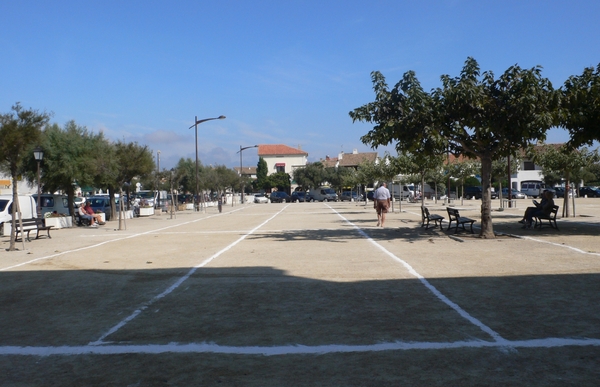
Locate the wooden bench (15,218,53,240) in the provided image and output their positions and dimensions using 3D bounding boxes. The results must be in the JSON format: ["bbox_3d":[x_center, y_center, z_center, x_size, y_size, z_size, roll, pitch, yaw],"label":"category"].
[{"bbox_3d":[-10.121,1.380,20.200,0.620,0.760,1.750,-1,0,7],"label":"wooden bench"}]

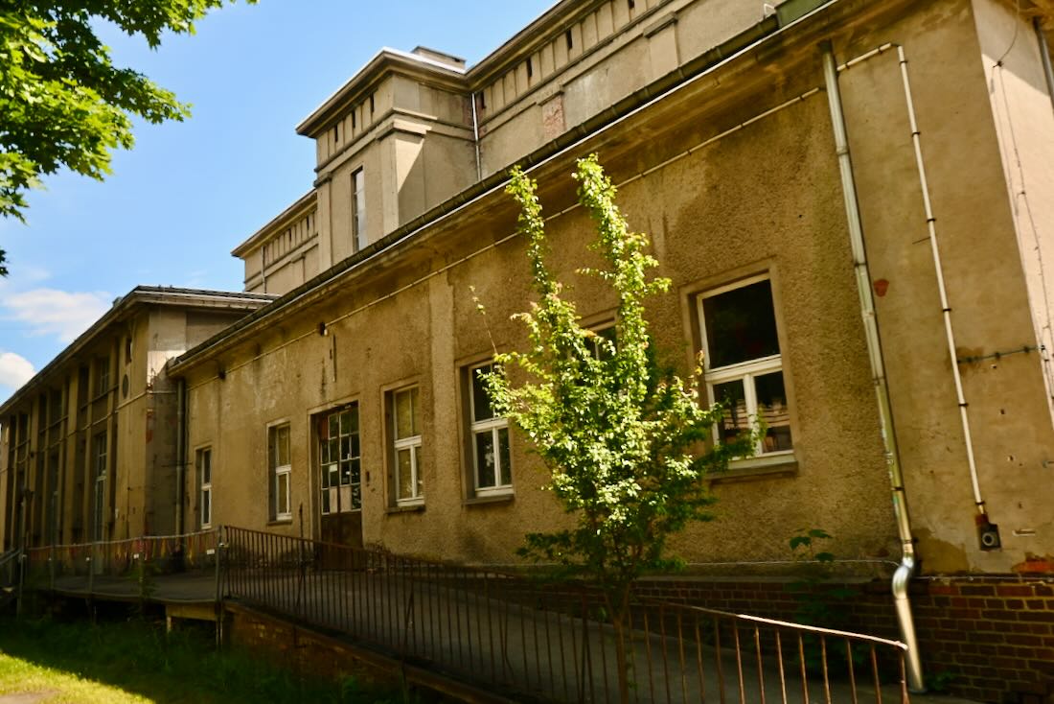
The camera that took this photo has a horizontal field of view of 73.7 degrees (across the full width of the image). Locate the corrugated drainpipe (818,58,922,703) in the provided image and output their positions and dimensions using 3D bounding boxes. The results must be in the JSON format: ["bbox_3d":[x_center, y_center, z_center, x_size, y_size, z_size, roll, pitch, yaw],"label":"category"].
[{"bbox_3d":[2.876,-0.091,5.893,0.180,5.480,0.160,7,-15,-44],"label":"corrugated drainpipe"}]

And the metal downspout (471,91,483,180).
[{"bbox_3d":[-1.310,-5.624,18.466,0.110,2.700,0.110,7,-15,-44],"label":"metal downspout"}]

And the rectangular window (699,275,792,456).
[{"bbox_3d":[2.220,0.195,7.047,0.120,1.830,0.930,7,-15,-44],"label":"rectangular window"}]

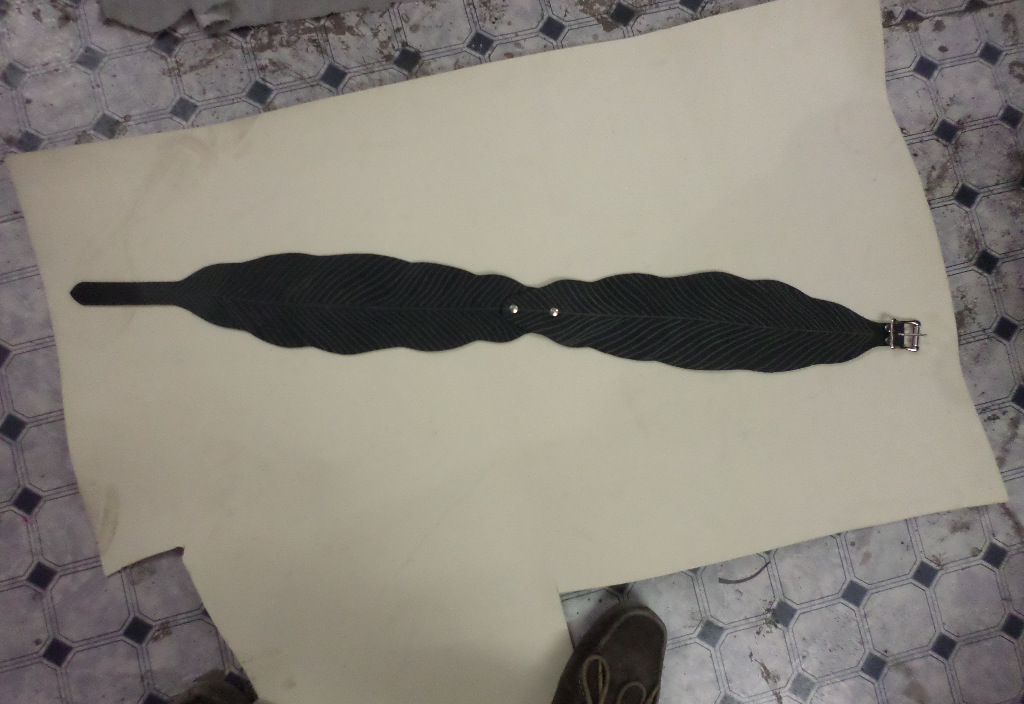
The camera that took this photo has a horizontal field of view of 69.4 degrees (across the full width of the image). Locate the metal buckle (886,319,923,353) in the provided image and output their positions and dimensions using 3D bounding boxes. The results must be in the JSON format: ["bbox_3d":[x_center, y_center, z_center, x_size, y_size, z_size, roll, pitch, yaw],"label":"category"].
[{"bbox_3d":[0.543,-0.023,1.020,0.049,0.013,0.044,4,85,-3],"label":"metal buckle"}]

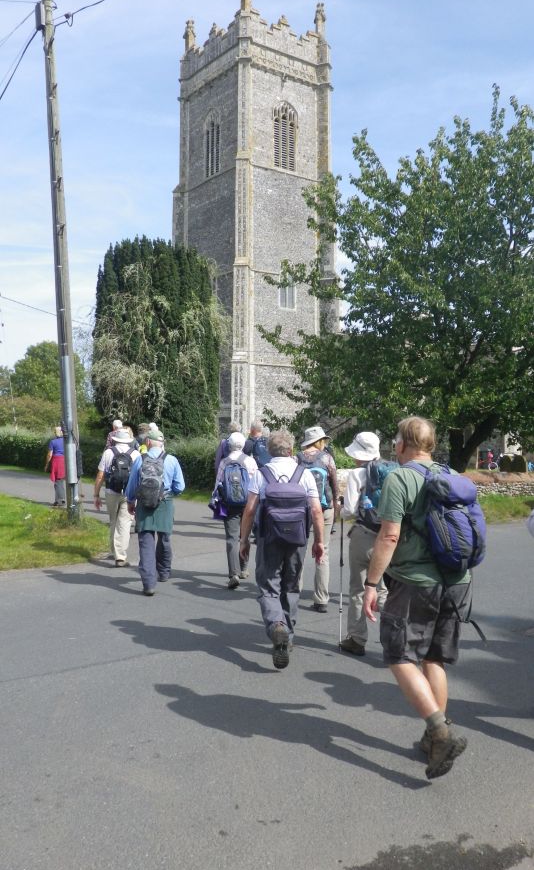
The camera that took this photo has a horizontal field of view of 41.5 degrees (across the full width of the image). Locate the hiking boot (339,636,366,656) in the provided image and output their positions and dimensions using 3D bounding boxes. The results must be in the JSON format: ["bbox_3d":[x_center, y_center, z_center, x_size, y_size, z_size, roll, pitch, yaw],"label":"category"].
[{"bbox_3d":[0.640,1.580,5.370,0.110,0.130,0.285,-1,1,-28],"label":"hiking boot"}]

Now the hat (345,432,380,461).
[{"bbox_3d":[0.725,0.087,5.350,0.280,0.190,0.300,0,0,0],"label":"hat"}]

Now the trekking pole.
[{"bbox_3d":[0.570,1.061,5.400,0.045,1.150,0.055,1,0,-30],"label":"trekking pole"}]

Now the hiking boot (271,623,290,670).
[{"bbox_3d":[0.100,1.460,4.920,0.115,0.290,0.145,0,18,0],"label":"hiking boot"}]

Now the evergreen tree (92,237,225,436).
[{"bbox_3d":[-4.970,-3.750,32.000,5.800,10.600,5.600,0,0,-9],"label":"evergreen tree"}]

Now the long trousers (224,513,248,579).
[{"bbox_3d":[-0.330,1.070,7.650,0.360,0.880,0.460,0,1,-1],"label":"long trousers"}]

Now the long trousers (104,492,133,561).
[{"bbox_3d":[-1.850,1.110,8.800,0.360,0.920,0.460,0,1,-13],"label":"long trousers"}]

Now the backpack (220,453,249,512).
[{"bbox_3d":[-0.342,0.524,7.780,0.300,0.540,0.230,0,0,-2],"label":"backpack"}]

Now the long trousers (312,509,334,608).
[{"bbox_3d":[0.470,1.110,6.660,0.340,0.900,0.420,0,1,-7],"label":"long trousers"}]

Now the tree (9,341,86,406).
[{"bbox_3d":[-18.050,-3.050,58.000,6.400,9.400,6.400,0,0,0],"label":"tree"}]

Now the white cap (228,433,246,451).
[{"bbox_3d":[-0.330,0.073,7.900,0.220,0.180,0.250,0,0,-2],"label":"white cap"}]

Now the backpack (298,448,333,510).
[{"bbox_3d":[0.436,0.404,6.400,0.320,0.550,0.250,0,0,3],"label":"backpack"}]

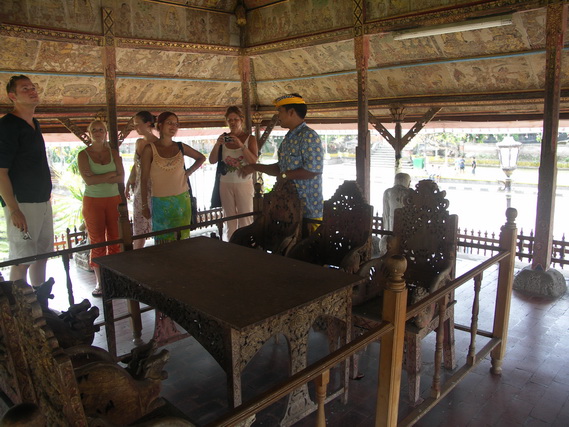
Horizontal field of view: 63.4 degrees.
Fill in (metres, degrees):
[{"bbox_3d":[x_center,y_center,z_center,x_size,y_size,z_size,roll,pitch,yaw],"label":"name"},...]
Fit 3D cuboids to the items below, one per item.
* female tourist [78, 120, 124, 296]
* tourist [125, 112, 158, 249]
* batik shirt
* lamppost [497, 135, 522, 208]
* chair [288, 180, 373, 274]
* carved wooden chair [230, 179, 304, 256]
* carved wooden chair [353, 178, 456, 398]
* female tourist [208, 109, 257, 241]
[{"bbox_3d":[-1.723,-0.050,4.333,0.450,1.630,0.310,-3,11,-7],"label":"female tourist"},{"bbox_3d":[-1.358,-0.117,4.465,0.360,1.690,0.420,-5,11,-17],"label":"tourist"},{"bbox_3d":[0.152,-0.385,4.120,0.300,0.850,0.500,-6,11,-21],"label":"batik shirt"},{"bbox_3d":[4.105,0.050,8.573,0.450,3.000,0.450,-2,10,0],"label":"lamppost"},{"bbox_3d":[0.275,0.350,3.166,0.570,1.140,0.495,-12,15,-43],"label":"chair"},{"bbox_3d":[-0.176,0.291,3.619,0.570,1.120,0.490,-12,15,-43],"label":"carved wooden chair"},{"bbox_3d":[0.709,0.402,2.729,0.570,1.170,0.490,-12,15,-43],"label":"carved wooden chair"},{"bbox_3d":[-0.488,-0.140,4.405,0.470,1.700,0.380,0,11,8],"label":"female tourist"}]

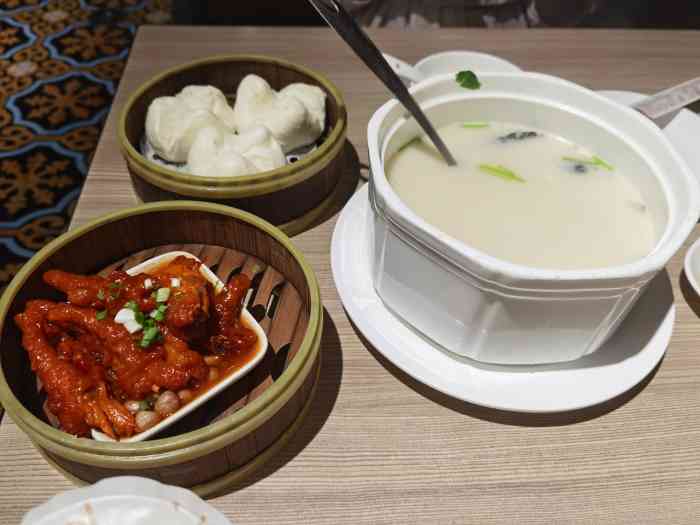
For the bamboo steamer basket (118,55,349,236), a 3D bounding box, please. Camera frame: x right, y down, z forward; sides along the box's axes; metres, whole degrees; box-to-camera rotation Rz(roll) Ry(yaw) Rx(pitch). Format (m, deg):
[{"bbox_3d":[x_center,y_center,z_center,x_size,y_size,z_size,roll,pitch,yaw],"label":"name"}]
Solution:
[{"bbox_3d":[-0.090,-0.096,0.449,0.175,0.060,0.175,1,49,0],"label":"bamboo steamer basket"}]

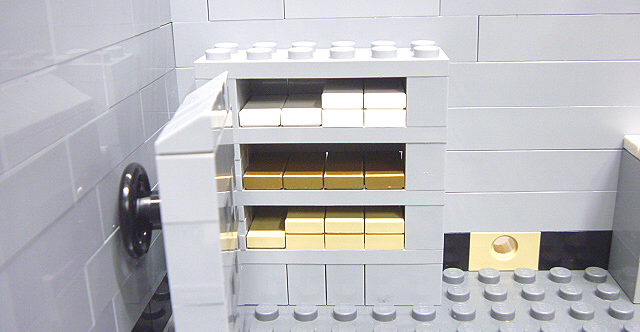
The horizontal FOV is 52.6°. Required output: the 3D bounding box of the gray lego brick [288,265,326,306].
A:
[{"bbox_3d":[-0.002,0.022,0.142,0.008,0.010,0.016,0,17,3],"label":"gray lego brick"}]

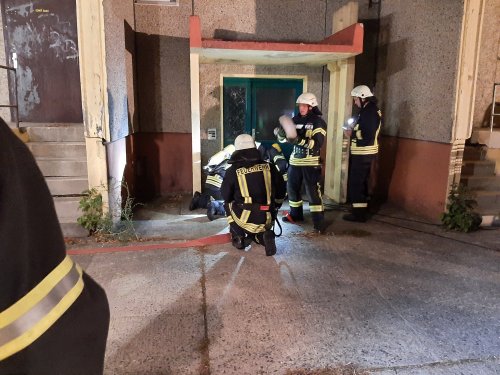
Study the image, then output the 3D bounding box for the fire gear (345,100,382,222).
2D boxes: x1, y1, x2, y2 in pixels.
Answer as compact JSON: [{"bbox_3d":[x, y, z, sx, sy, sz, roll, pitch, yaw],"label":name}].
[{"bbox_3d":[1.596,-0.350,5.351,0.500,1.660,0.540,4,11,17],"label":"fire gear"}]

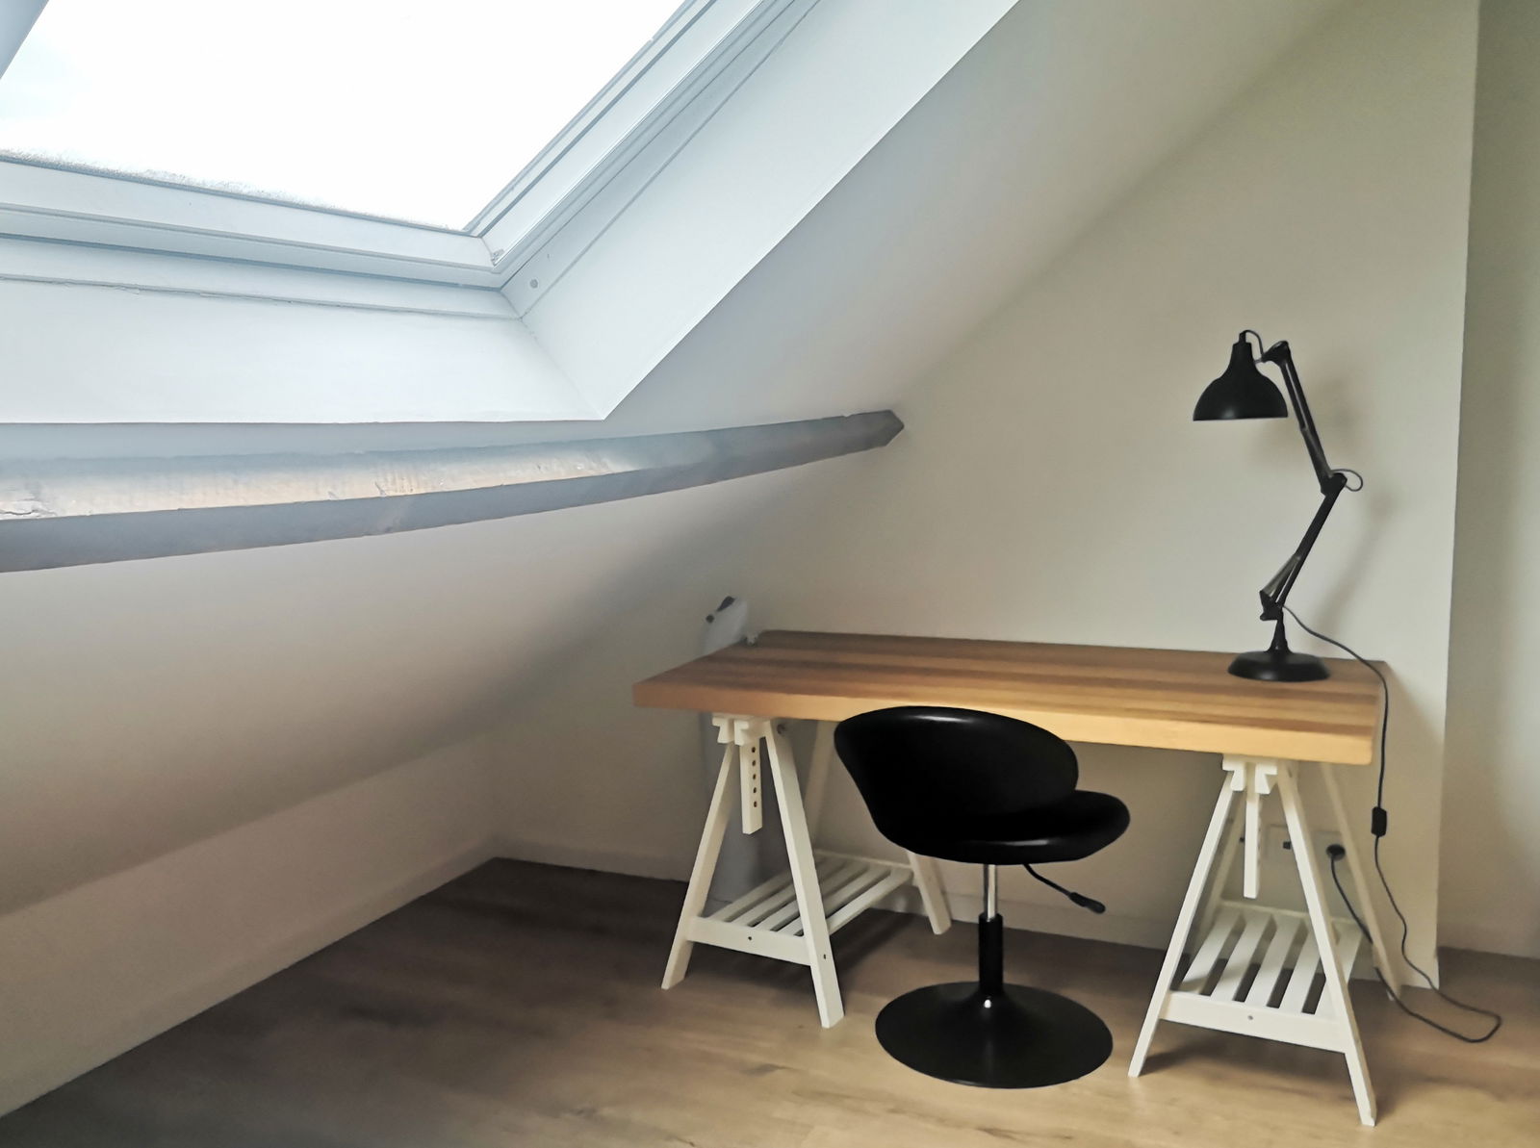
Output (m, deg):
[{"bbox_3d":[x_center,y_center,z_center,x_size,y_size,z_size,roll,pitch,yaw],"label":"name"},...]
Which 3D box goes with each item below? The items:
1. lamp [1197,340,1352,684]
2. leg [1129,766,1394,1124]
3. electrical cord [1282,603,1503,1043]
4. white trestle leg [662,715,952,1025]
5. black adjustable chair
[{"bbox_3d":[1.173,-0.167,2.802,0.349,0.802,0.230,1,7,26],"label":"lamp"},{"bbox_3d":[1.115,0.669,2.645,0.465,0.710,0.700,2,7,31],"label":"leg"},{"bbox_3d":[1.428,0.545,2.767,0.470,0.910,0.350,1,7,26],"label":"electrical cord"},{"bbox_3d":[0.105,0.648,3.102,0.465,0.710,0.700,2,8,32],"label":"white trestle leg"},{"bbox_3d":[0.498,0.639,2.668,0.580,0.800,0.590,3,8,37],"label":"black adjustable chair"}]

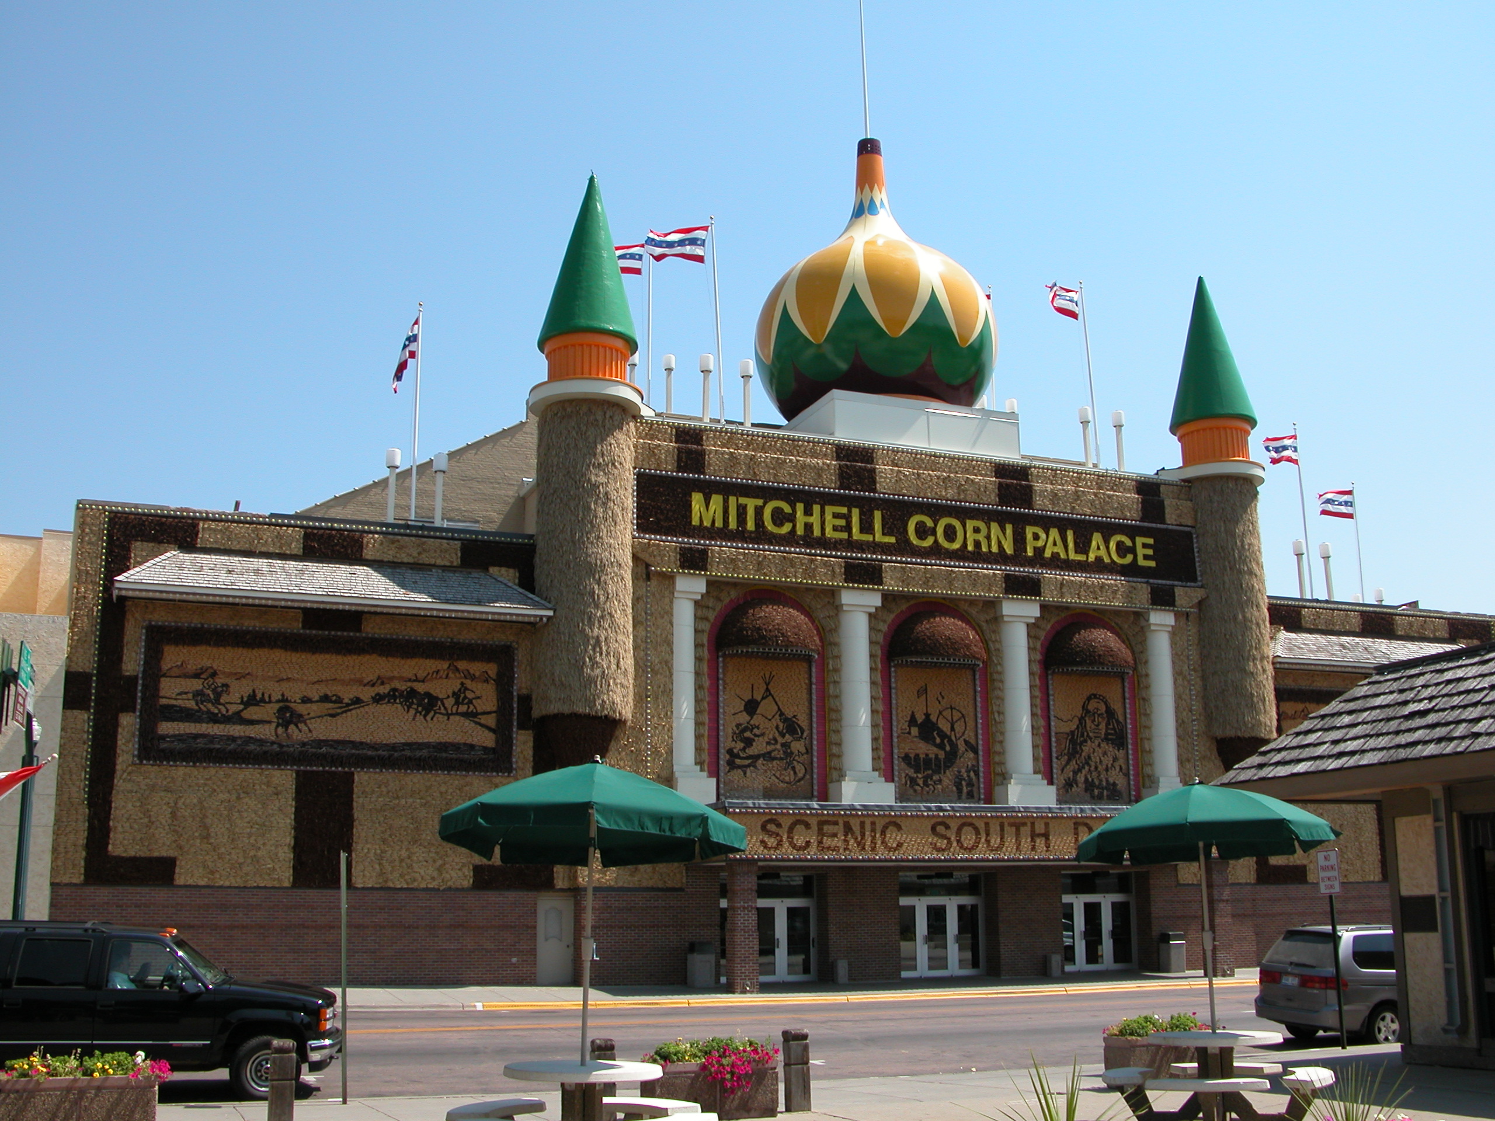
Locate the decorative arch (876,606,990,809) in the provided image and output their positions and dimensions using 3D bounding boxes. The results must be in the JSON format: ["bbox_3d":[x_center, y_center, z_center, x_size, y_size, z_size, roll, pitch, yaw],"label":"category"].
[{"bbox_3d":[5.127,3.889,41.083,3.406,5.561,0.800,5,-14,-21],"label":"decorative arch"}]

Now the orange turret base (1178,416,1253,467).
[{"bbox_3d":[14.475,-3.696,46.892,2.220,1.380,2.220,-1,-13,0],"label":"orange turret base"}]

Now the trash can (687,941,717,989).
[{"bbox_3d":[-1.139,10.276,38.441,0.570,1.170,0.570,5,-14,-21],"label":"trash can"}]

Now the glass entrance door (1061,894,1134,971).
[{"bbox_3d":[10.121,10.849,44.062,2.750,2.200,0.150,5,-14,-20],"label":"glass entrance door"}]

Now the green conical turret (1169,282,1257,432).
[{"bbox_3d":[15.056,-6.941,49.594,2.800,5.250,2.800,5,-14,-21],"label":"green conical turret"}]

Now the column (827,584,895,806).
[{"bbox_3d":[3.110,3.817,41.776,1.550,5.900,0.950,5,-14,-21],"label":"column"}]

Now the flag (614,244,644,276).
[{"bbox_3d":[-4.270,-9.934,49.733,1.700,1.220,0.300,-1,-13,0],"label":"flag"}]

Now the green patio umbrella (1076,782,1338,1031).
[{"bbox_3d":[3.977,3.063,13.129,2.200,2.250,2.200,5,-14,-21],"label":"green patio umbrella"}]

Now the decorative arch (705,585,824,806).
[{"bbox_3d":[0.670,3.639,40.909,3.480,5.800,0.750,5,-14,-21],"label":"decorative arch"}]

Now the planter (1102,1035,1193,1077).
[{"bbox_3d":[4.272,5.126,15.619,1.150,0.500,1.100,5,-14,-21],"label":"planter"}]

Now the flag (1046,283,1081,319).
[{"bbox_3d":[10.395,-8.481,49.551,1.150,1.200,0.450,-1,-13,0],"label":"flag"}]

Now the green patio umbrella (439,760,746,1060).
[{"bbox_3d":[-1.159,2.636,11.188,2.200,2.325,2.200,7,-14,-21],"label":"green patio umbrella"}]

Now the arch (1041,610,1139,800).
[{"bbox_3d":[10.353,4.339,44.726,3.480,5.800,0.750,5,-14,-21],"label":"arch"}]

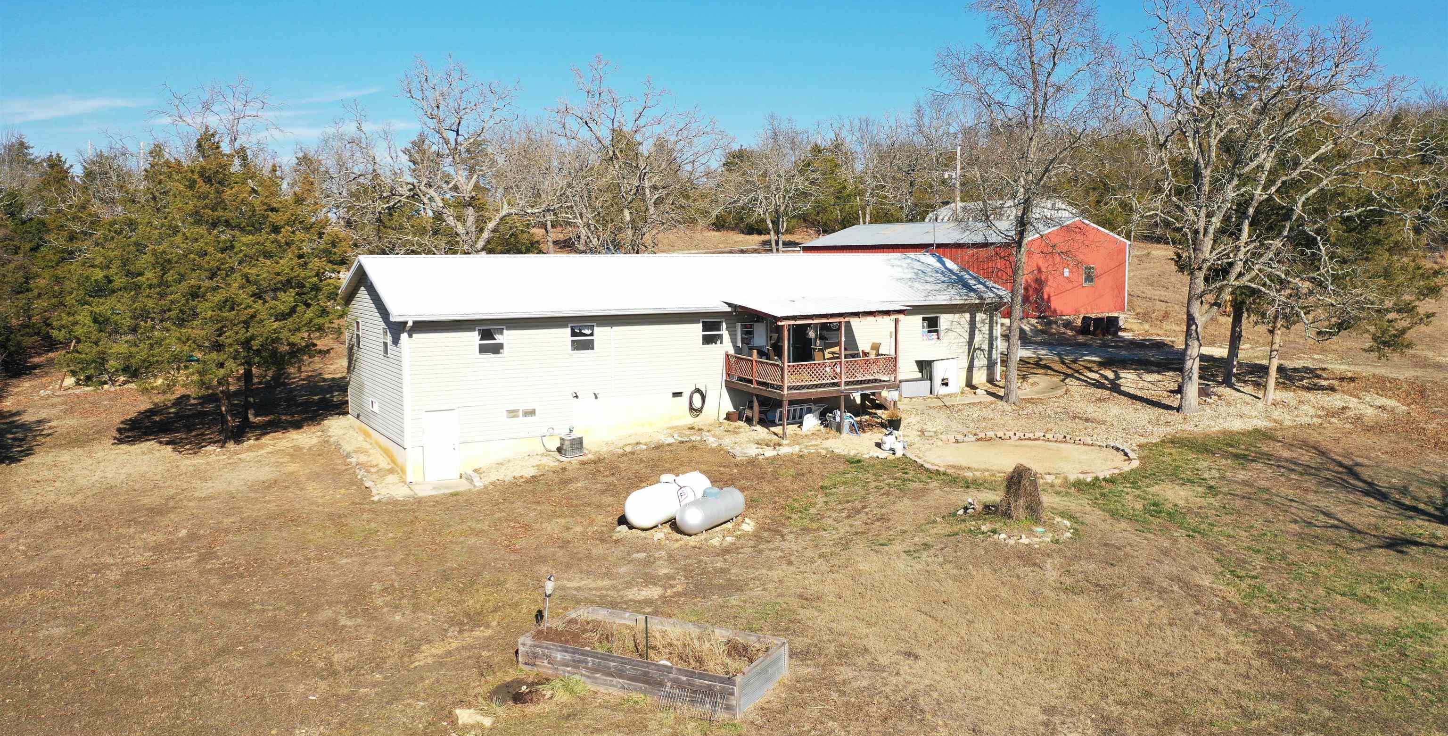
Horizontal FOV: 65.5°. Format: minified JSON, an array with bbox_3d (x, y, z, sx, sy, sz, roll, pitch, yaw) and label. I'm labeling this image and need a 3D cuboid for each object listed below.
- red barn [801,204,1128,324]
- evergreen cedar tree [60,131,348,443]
[{"bbox_3d":[13.875,-6.091,67.238,10.082,5.168,16.934,-5,7,-38],"label":"red barn"},{"bbox_3d":[-17.762,-2.742,38.480,9.800,10.513,8.800,-3,6,-25],"label":"evergreen cedar tree"}]

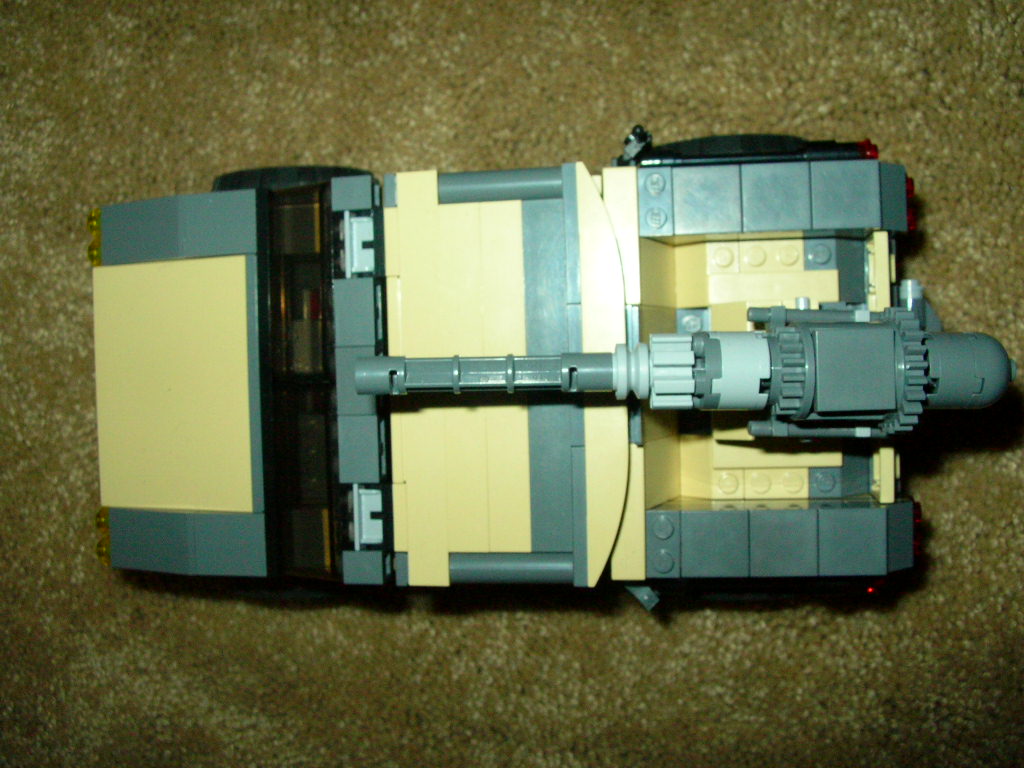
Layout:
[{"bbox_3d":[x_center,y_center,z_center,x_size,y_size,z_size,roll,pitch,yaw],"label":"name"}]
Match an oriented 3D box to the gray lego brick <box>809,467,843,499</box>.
[{"bbox_3d":[0.077,0.025,0.265,0.008,0.009,0.008,-1,91,2],"label":"gray lego brick"}]

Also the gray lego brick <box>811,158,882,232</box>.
[{"bbox_3d":[0.077,-0.043,0.249,0.016,0.005,0.016,-1,91,2],"label":"gray lego brick"}]

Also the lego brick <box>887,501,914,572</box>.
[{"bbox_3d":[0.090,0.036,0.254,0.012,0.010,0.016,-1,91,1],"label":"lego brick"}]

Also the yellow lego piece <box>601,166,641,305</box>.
[{"bbox_3d":[0.026,-0.034,0.249,0.008,0.005,0.032,-1,91,2],"label":"yellow lego piece"}]

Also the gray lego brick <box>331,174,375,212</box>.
[{"bbox_3d":[-0.037,-0.044,0.251,0.010,0.008,0.008,-1,91,9],"label":"gray lego brick"}]

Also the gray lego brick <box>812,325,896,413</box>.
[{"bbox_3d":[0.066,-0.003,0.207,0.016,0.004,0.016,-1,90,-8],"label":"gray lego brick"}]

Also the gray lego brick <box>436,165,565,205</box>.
[{"bbox_3d":[-0.002,-0.045,0.245,0.029,0.008,0.008,-1,91,9],"label":"gray lego brick"}]

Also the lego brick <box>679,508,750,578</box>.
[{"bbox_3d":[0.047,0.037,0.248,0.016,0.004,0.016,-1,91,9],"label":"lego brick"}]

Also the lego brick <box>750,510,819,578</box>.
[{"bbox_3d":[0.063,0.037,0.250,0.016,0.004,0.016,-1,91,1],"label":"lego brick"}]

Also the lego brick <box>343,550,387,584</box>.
[{"bbox_3d":[-0.035,0.043,0.254,0.009,0.008,0.008,-1,91,1],"label":"lego brick"}]

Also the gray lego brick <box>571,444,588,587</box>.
[{"bbox_3d":[0.015,0.030,0.246,0.003,0.007,0.032,-1,91,1],"label":"gray lego brick"}]

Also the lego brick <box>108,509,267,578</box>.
[{"bbox_3d":[-0.084,0.040,0.274,0.048,0.019,0.016,-1,91,1],"label":"lego brick"}]

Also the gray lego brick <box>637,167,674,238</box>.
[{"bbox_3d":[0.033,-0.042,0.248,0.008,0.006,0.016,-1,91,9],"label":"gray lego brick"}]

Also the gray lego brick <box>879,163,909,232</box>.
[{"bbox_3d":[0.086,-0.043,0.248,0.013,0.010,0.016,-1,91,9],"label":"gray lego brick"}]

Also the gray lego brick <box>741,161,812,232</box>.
[{"bbox_3d":[0.061,-0.043,0.249,0.016,0.005,0.016,-1,91,2],"label":"gray lego brick"}]

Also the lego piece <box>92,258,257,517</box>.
[{"bbox_3d":[-0.087,0.000,0.272,0.048,0.010,0.064,-1,91,9],"label":"lego piece"}]

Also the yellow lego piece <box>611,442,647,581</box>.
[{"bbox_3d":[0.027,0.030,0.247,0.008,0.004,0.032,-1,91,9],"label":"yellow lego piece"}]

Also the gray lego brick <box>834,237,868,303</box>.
[{"bbox_3d":[0.084,-0.028,0.266,0.009,0.009,0.016,-1,91,2],"label":"gray lego brick"}]

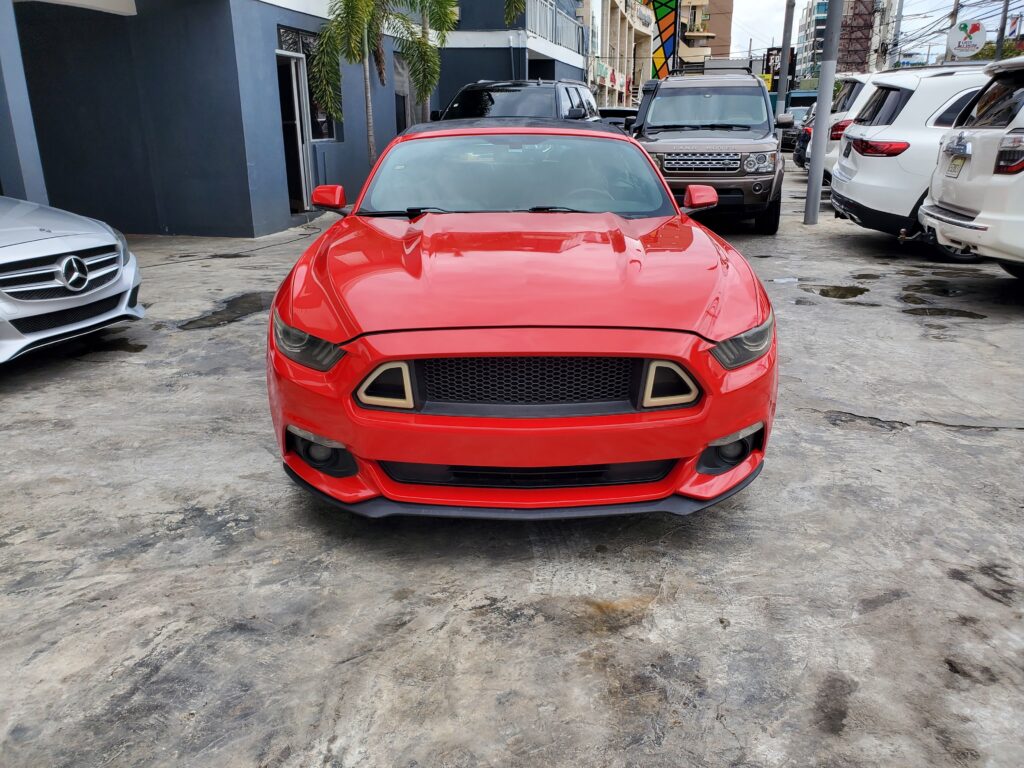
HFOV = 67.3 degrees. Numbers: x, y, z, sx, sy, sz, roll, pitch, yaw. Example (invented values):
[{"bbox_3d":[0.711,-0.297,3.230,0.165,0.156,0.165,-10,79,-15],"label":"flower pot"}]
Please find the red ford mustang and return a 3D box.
[{"bbox_3d":[0.020,-0.845,4.478,1.980,1.380,4.780,0,18,-1],"label":"red ford mustang"}]

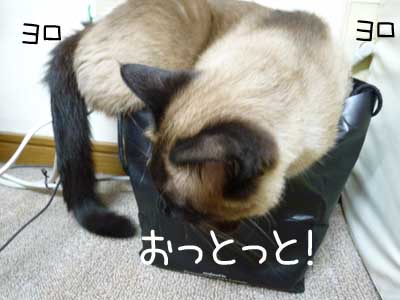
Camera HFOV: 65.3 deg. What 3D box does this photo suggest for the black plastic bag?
[{"bbox_3d":[0.047,0.032,0.387,0.222,0.245,0.135,7,37,10],"label":"black plastic bag"}]

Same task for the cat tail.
[{"bbox_3d":[-0.136,-0.010,0.413,0.098,0.275,0.075,5,36,6],"label":"cat tail"}]

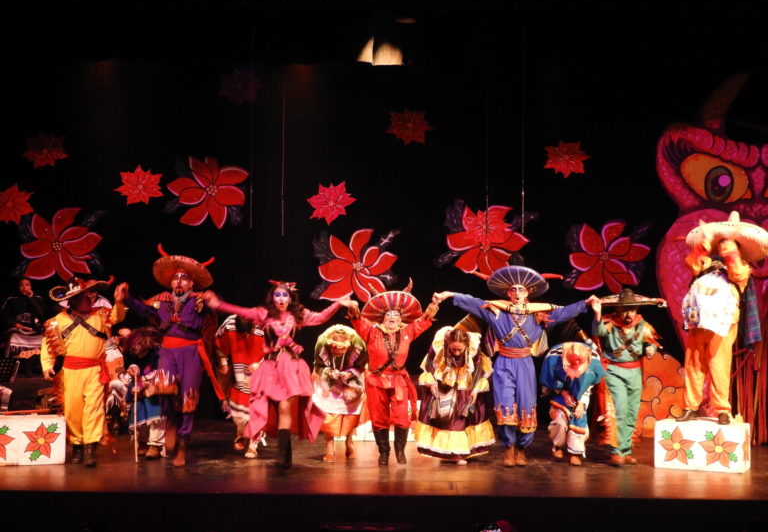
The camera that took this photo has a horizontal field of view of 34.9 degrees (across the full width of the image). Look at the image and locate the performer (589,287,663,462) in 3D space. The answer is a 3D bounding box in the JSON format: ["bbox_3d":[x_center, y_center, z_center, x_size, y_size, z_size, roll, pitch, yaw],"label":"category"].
[{"bbox_3d":[2.382,1.069,11.950,0.665,1.697,0.550,0,-4,11],"label":"performer"}]

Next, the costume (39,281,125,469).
[{"bbox_3d":[-2.879,0.992,11.700,0.770,1.776,0.580,0,-4,0],"label":"costume"}]

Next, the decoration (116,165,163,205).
[{"bbox_3d":[-3.032,-1.015,15.200,0.576,0.491,0.070,0,-4,2],"label":"decoration"}]

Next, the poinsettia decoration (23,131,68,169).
[{"bbox_3d":[-4.216,-1.439,15.200,0.546,0.440,0.070,0,-4,2],"label":"poinsettia decoration"}]

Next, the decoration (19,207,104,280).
[{"bbox_3d":[-3.965,-0.277,15.000,1.057,0.910,0.060,0,-2,2],"label":"decoration"}]

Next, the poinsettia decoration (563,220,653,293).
[{"bbox_3d":[2.928,-0.125,16.000,1.104,0.937,0.080,0,-4,2],"label":"poinsettia decoration"}]

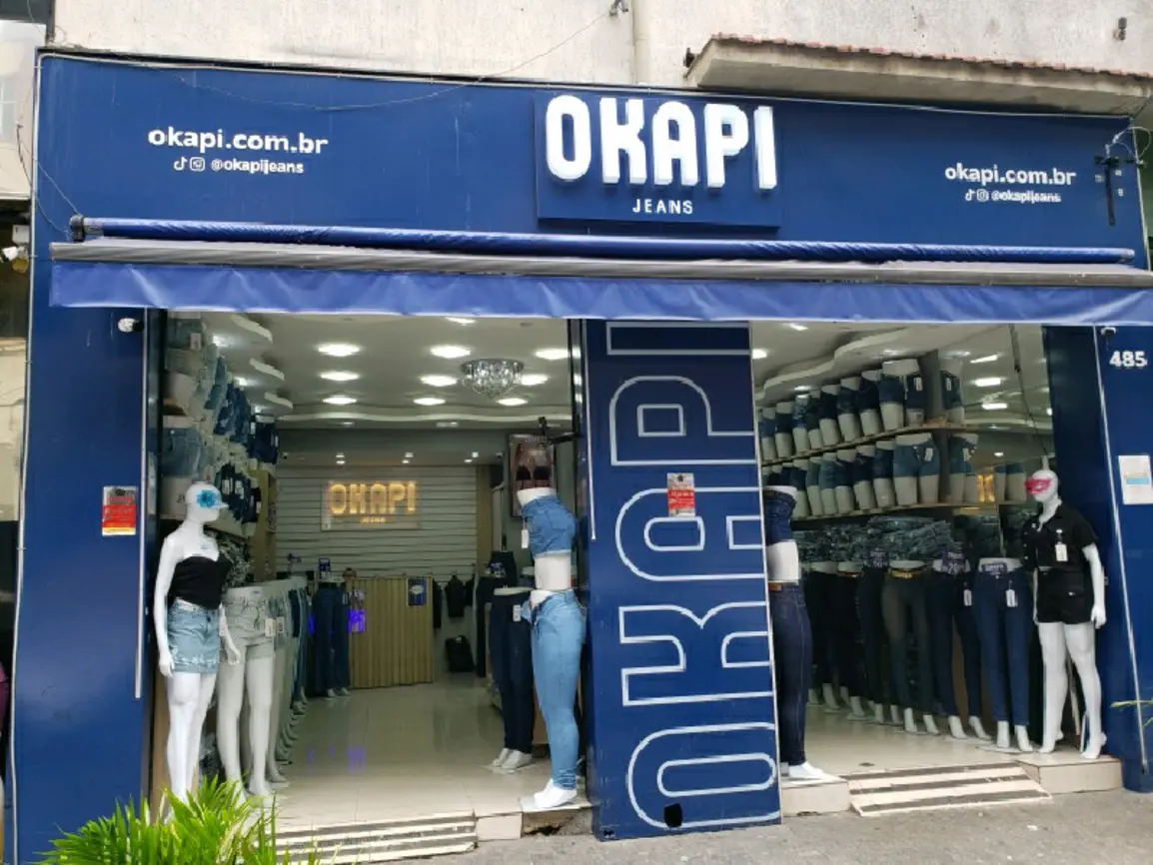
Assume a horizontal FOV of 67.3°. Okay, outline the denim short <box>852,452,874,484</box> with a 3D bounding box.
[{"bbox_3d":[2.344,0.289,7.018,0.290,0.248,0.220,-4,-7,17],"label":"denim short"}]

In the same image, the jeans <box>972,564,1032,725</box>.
[{"bbox_3d":[2.650,1.311,5.420,0.360,1.000,0.250,-3,-8,2],"label":"jeans"}]

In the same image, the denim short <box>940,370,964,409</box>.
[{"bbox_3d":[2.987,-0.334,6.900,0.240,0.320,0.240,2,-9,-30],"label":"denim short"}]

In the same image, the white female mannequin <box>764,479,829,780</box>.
[{"bbox_3d":[1.211,1.145,5.022,0.350,1.620,0.350,-1,-7,-5],"label":"white female mannequin"}]

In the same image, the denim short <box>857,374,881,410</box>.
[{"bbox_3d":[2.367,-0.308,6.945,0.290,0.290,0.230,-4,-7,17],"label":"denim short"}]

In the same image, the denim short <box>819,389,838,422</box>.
[{"bbox_3d":[2.367,-0.251,7.906,0.340,0.300,0.250,-4,-7,12],"label":"denim short"}]

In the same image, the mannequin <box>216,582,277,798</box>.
[{"bbox_3d":[-1.883,1.473,4.973,0.280,1.220,0.360,-8,-9,42],"label":"mannequin"}]

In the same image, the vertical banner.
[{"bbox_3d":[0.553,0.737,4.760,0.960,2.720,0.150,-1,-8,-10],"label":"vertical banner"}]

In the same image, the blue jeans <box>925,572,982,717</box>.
[{"bbox_3d":[2.576,1.419,5.871,0.380,0.960,0.280,-3,-7,10],"label":"blue jeans"}]

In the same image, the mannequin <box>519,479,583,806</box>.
[{"bbox_3d":[-0.153,1.130,4.720,0.320,1.680,0.330,3,-9,-32],"label":"mannequin"}]

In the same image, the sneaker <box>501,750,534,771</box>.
[{"bbox_3d":[-0.371,2.052,5.420,0.100,0.100,0.240,-8,-10,37],"label":"sneaker"}]

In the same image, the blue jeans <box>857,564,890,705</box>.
[{"bbox_3d":[2.177,1.499,6.450,0.330,1.000,0.240,-2,-8,-1],"label":"blue jeans"}]

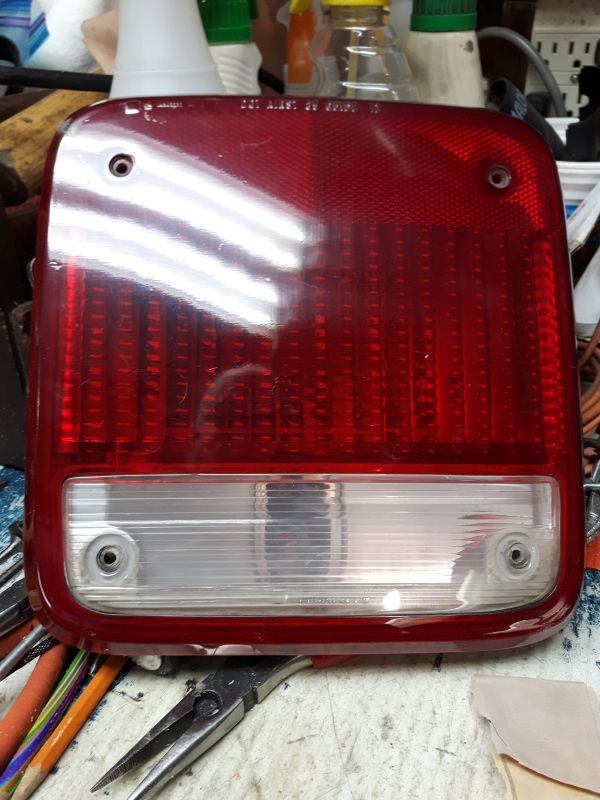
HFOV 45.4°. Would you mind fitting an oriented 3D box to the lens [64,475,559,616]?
[{"bbox_3d":[0.007,0.060,0.301,0.205,0.058,0.015,0,-6,-4],"label":"lens"}]

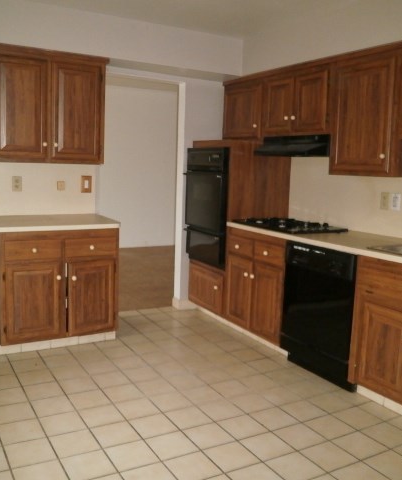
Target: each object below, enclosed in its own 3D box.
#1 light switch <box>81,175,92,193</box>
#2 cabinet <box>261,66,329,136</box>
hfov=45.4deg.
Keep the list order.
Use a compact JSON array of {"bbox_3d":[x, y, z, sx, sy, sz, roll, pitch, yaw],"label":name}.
[{"bbox_3d":[-0.941,-0.456,3.969,0.082,0.132,0.008,-2,10,-27],"label":"light switch"},{"bbox_3d":[0.875,-1.069,3.853,0.305,0.490,0.790,-1,8,-31],"label":"cabinet"}]

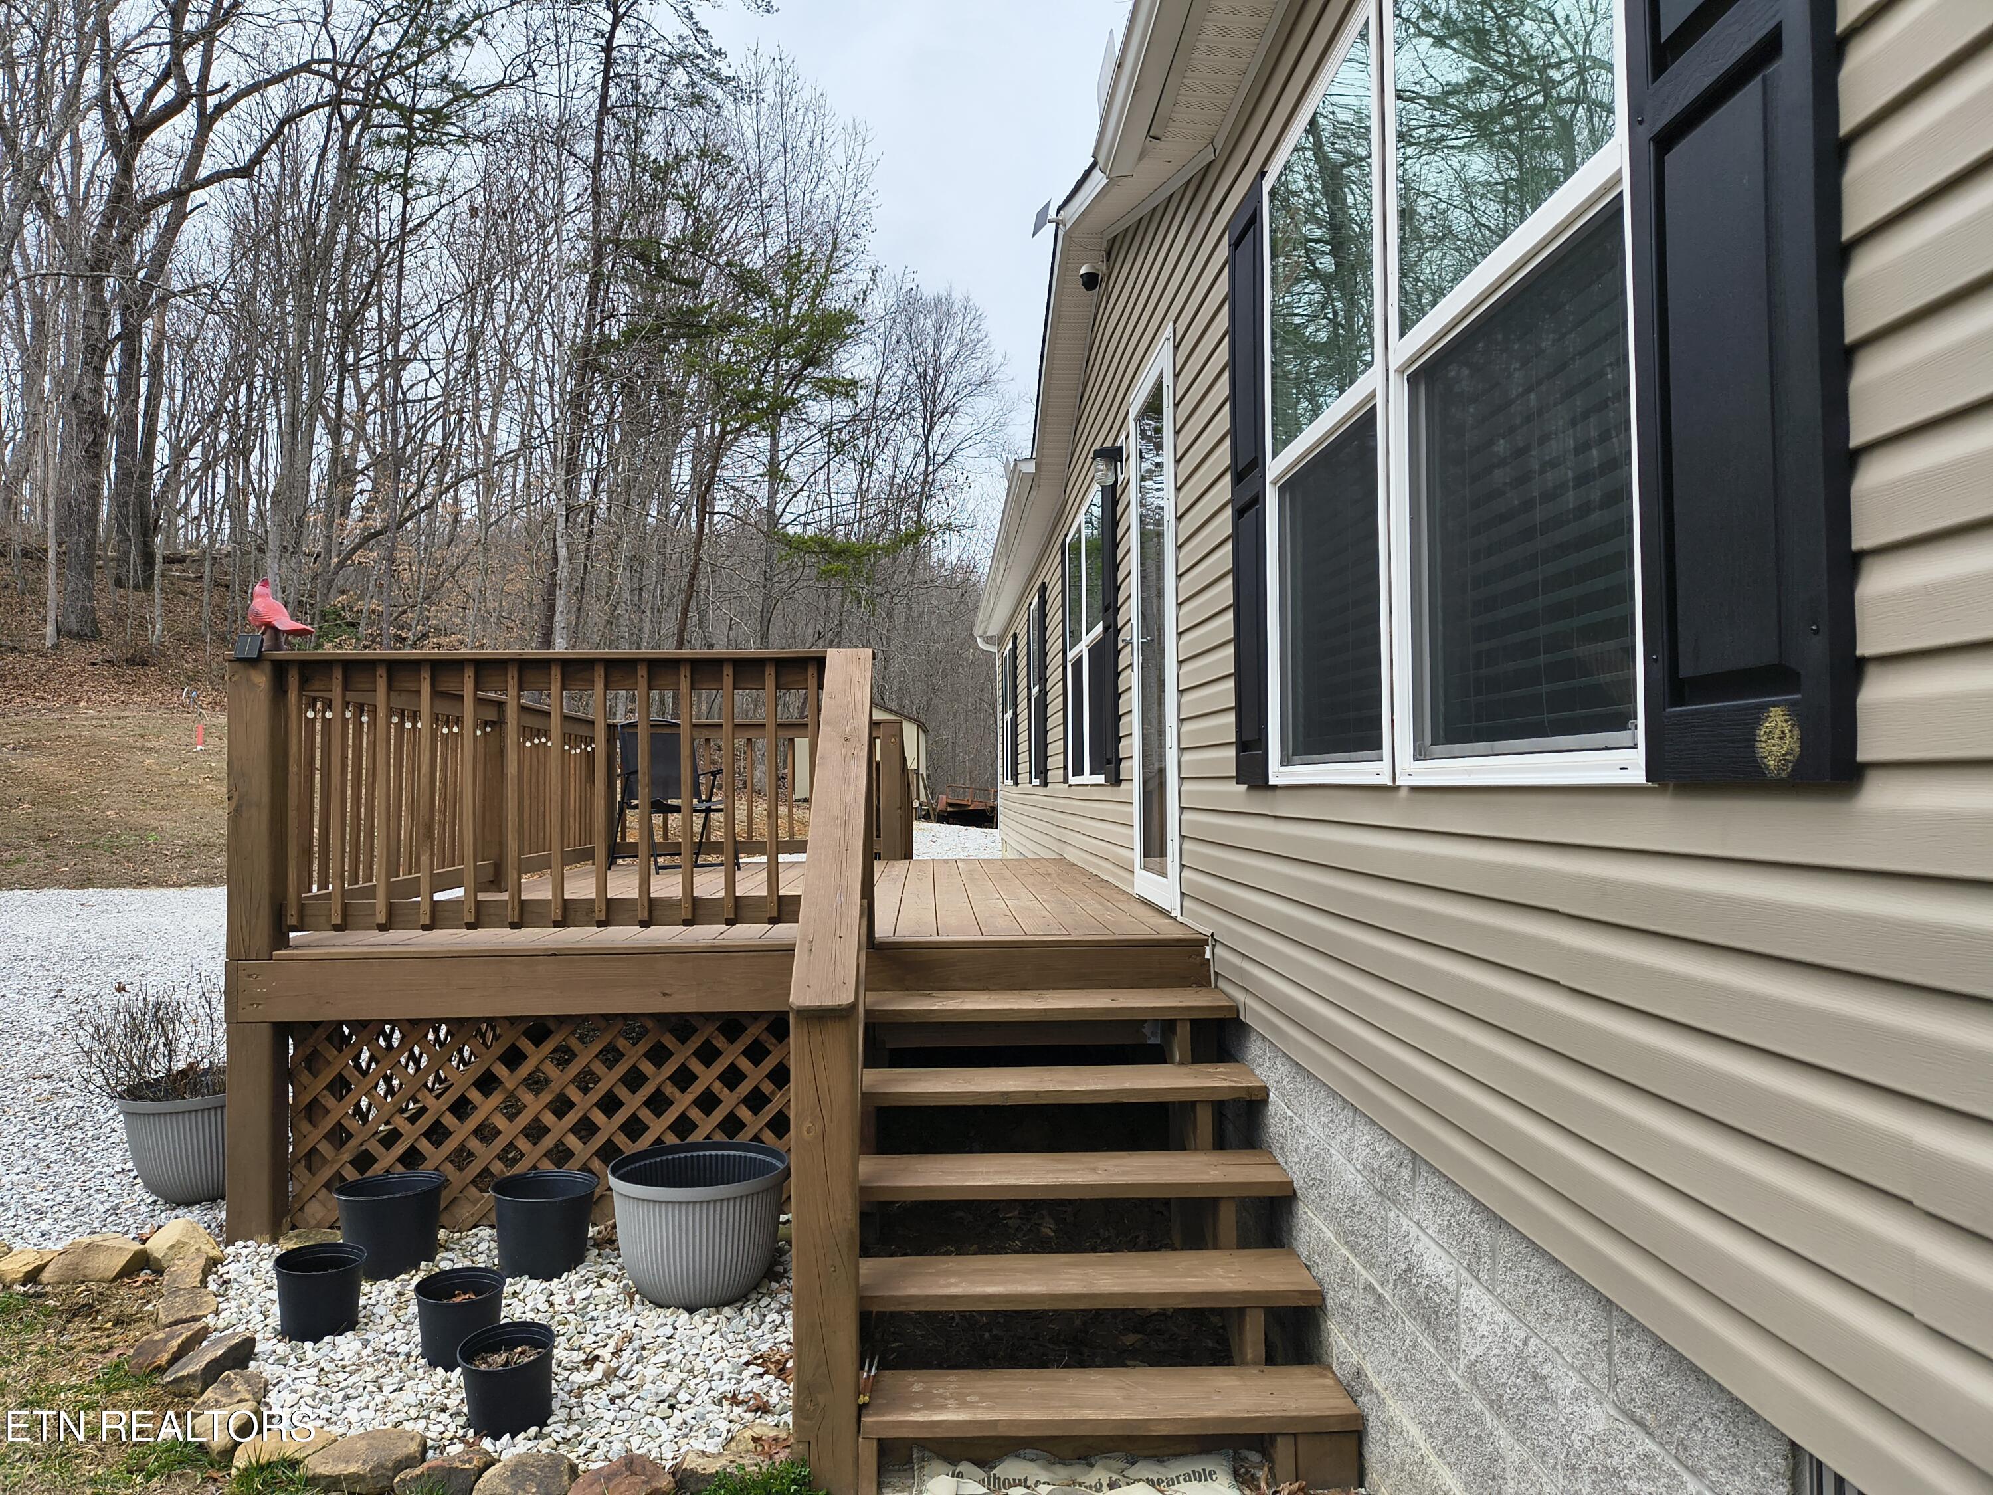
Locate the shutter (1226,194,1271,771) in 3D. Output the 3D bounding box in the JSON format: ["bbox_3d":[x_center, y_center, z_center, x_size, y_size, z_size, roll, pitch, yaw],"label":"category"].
[{"bbox_3d":[0.704,-0.703,3.960,0.030,1.610,0.363,0,-1,-3],"label":"shutter"}]

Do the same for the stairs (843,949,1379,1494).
[{"bbox_3d":[0.220,1.169,3.945,1.155,1.143,1.310,0,-1,-3],"label":"stairs"}]

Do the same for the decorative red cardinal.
[{"bbox_3d":[-2.249,-0.418,4.520,0.230,0.225,0.120,-1,-2,23],"label":"decorative red cardinal"}]

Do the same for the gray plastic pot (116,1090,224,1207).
[{"bbox_3d":[-2.828,1.396,5.100,0.520,0.385,0.520,0,-1,-3],"label":"gray plastic pot"}]

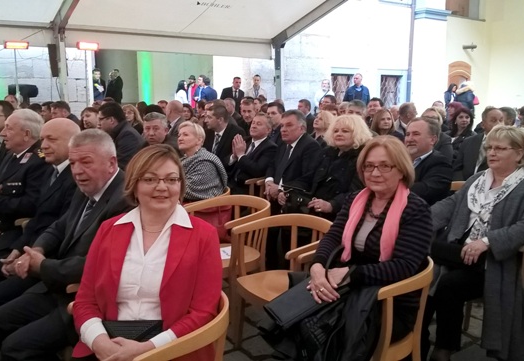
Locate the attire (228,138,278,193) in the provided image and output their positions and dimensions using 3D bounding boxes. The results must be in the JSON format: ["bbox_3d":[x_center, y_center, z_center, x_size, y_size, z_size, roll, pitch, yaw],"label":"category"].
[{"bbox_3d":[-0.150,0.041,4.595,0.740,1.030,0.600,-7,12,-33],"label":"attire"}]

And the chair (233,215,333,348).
[{"bbox_3d":[0.200,0.599,2.764,0.590,0.730,0.570,-6,12,-32],"label":"chair"}]

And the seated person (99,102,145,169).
[{"bbox_3d":[-1.330,-0.028,4.583,0.820,1.340,0.580,-3,10,-17],"label":"seated person"}]

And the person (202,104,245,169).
[{"bbox_3d":[-0.450,-0.037,4.902,0.800,1.310,0.560,-7,12,-33],"label":"person"}]

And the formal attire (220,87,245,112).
[{"bbox_3d":[-0.590,-1.116,10.058,0.520,1.480,0.340,-2,10,-9],"label":"formal attire"}]

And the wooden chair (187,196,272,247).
[{"bbox_3d":[-0.200,0.514,3.407,0.540,0.770,0.560,-7,12,-32],"label":"wooden chair"}]

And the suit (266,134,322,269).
[{"bbox_3d":[0.130,0.136,4.165,0.760,1.060,0.600,-7,12,-36],"label":"suit"}]

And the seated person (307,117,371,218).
[{"bbox_3d":[0.490,0.196,3.705,0.800,1.280,0.580,-8,13,-36],"label":"seated person"}]

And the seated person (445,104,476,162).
[{"bbox_3d":[1.950,-0.076,5.170,0.780,1.270,0.520,-8,13,-36],"label":"seated person"}]

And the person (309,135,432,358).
[{"bbox_3d":[0.370,0.471,2.220,0.800,1.280,0.580,-9,13,-40],"label":"person"}]

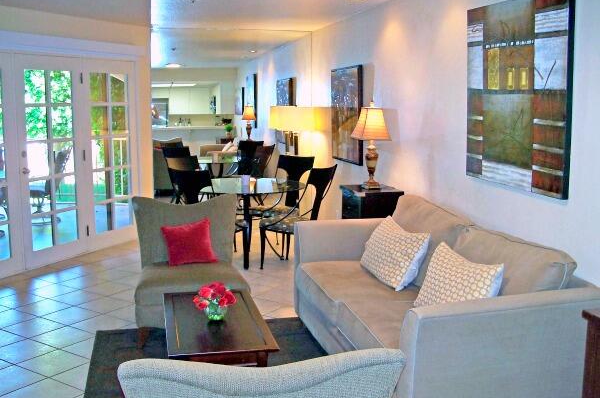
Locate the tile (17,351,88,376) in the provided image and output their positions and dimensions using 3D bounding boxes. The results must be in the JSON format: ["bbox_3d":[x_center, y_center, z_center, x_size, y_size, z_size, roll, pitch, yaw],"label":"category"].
[{"bbox_3d":[-1.485,0.995,3.875,0.311,0.010,0.311,6,10,31],"label":"tile"}]

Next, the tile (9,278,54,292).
[{"bbox_3d":[-2.393,0.758,5.641,0.317,0.010,0.317,6,10,31],"label":"tile"}]

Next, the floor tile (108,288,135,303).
[{"bbox_3d":[-1.405,0.814,5.414,0.317,0.010,0.317,6,10,31],"label":"floor tile"}]

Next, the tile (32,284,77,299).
[{"bbox_3d":[-2.121,0.791,5.488,0.325,0.010,0.325,6,10,32],"label":"tile"}]

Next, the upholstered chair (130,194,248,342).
[{"bbox_3d":[-0.787,0.492,4.587,0.770,0.900,0.880,-1,9,-13],"label":"upholstered chair"}]

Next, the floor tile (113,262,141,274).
[{"bbox_3d":[-1.614,0.679,6.288,0.317,0.010,0.317,6,10,31],"label":"floor tile"}]

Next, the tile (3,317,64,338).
[{"bbox_3d":[-1.910,0.924,4.602,0.317,0.010,0.317,6,10,31],"label":"tile"}]

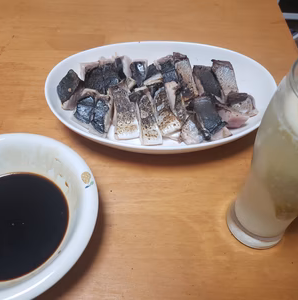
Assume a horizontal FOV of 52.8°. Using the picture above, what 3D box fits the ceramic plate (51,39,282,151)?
[{"bbox_3d":[0.017,-0.060,0.351,0.260,0.035,0.167,1,56,-3],"label":"ceramic plate"}]

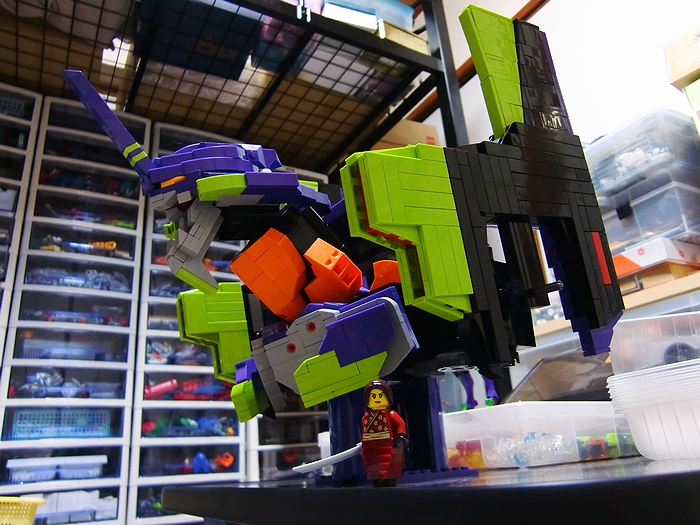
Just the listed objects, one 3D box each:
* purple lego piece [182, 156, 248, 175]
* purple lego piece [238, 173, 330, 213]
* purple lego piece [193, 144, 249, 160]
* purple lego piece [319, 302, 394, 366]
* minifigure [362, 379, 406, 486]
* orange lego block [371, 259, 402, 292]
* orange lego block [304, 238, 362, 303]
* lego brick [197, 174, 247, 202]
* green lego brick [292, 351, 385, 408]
[{"bbox_3d":[-0.076,-0.054,0.320,0.037,0.009,0.008,-9,-9,-36],"label":"purple lego piece"},{"bbox_3d":[-0.039,-0.042,0.336,0.050,0.016,0.018,-3,-13,-35],"label":"purple lego piece"},{"bbox_3d":[-0.076,-0.064,0.330,0.033,0.009,0.008,-9,-9,-36],"label":"purple lego piece"},{"bbox_3d":[0.004,0.040,0.313,0.038,0.025,0.010,-15,-6,-36],"label":"purple lego piece"},{"bbox_3d":[0.015,0.075,0.249,0.022,0.045,0.012,-17,-23,31],"label":"minifigure"},{"bbox_3d":[0.022,0.008,0.355,0.018,0.017,0.015,-13,-7,-36],"label":"orange lego block"},{"bbox_3d":[-0.010,0.005,0.335,0.033,0.024,0.017,34,-31,-21],"label":"orange lego block"},{"bbox_3d":[-0.073,-0.043,0.320,0.028,0.011,0.014,-8,-10,-35],"label":"lego brick"},{"bbox_3d":[-0.004,0.063,0.303,0.047,0.022,0.010,-12,-8,-36],"label":"green lego brick"}]

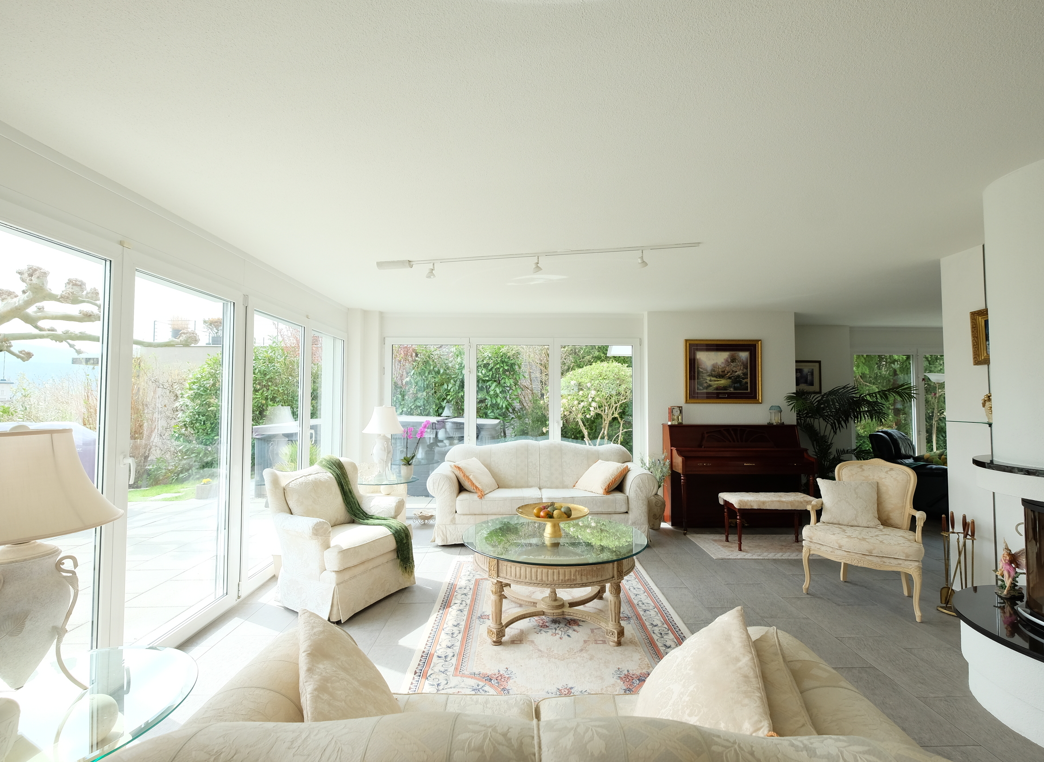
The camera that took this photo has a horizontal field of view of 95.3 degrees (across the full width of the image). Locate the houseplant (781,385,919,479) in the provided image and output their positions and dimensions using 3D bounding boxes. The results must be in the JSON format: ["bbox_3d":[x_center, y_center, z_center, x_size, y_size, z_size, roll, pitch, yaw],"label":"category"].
[{"bbox_3d":[3.688,0.813,5.427,1.300,1.550,1.150,0,-2,-1],"label":"houseplant"}]

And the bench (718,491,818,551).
[{"bbox_3d":[2.449,1.372,4.659,0.841,0.476,0.422,0,-2,-1],"label":"bench"}]

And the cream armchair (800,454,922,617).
[{"bbox_3d":[2.447,1.040,3.395,0.680,0.935,0.640,-2,-3,45],"label":"cream armchair"}]

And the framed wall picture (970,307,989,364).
[{"bbox_3d":[3.014,-0.288,3.010,0.040,0.361,0.330,0,-2,-1],"label":"framed wall picture"}]

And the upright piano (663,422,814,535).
[{"bbox_3d":[2.413,1.064,5.322,1.466,1.140,0.651,0,-2,-1],"label":"upright piano"}]

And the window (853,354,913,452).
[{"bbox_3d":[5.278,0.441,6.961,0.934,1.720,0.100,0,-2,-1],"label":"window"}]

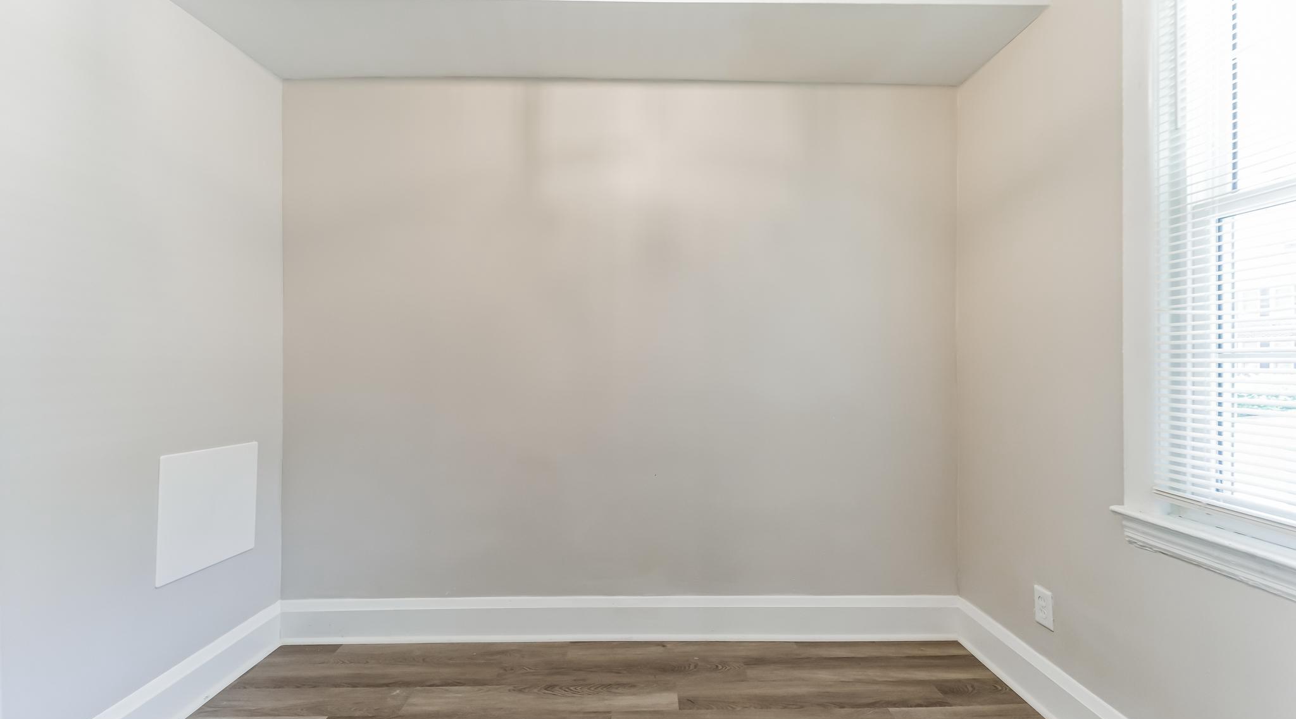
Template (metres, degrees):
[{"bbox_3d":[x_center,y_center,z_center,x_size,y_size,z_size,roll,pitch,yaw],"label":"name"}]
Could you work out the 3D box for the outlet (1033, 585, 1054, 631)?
[{"bbox_3d":[1.250,0.785,1.590,0.010,0.116,0.072,0,0,1],"label":"outlet"}]

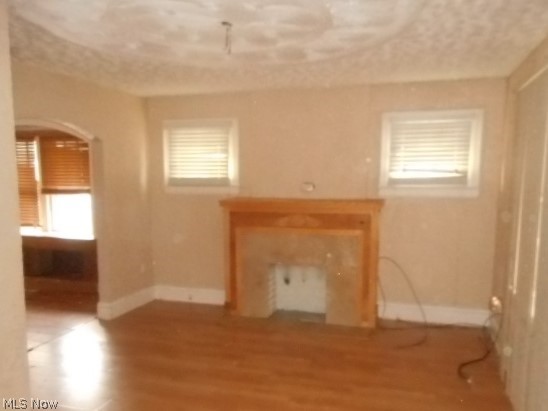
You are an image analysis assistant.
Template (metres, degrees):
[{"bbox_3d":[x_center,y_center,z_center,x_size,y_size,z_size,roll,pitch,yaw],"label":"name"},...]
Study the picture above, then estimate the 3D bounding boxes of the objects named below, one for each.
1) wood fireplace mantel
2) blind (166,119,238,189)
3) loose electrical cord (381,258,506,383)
[{"bbox_3d":[0.297,0.591,4.268,1.700,1.293,0.411,1,5,15],"label":"wood fireplace mantel"},{"bbox_3d":[-0.880,-0.606,4.682,0.909,0.799,0.064,1,5,15],"label":"blind"},{"bbox_3d":[1.511,0.943,3.560,1.127,0.708,1.159,1,5,15],"label":"loose electrical cord"}]

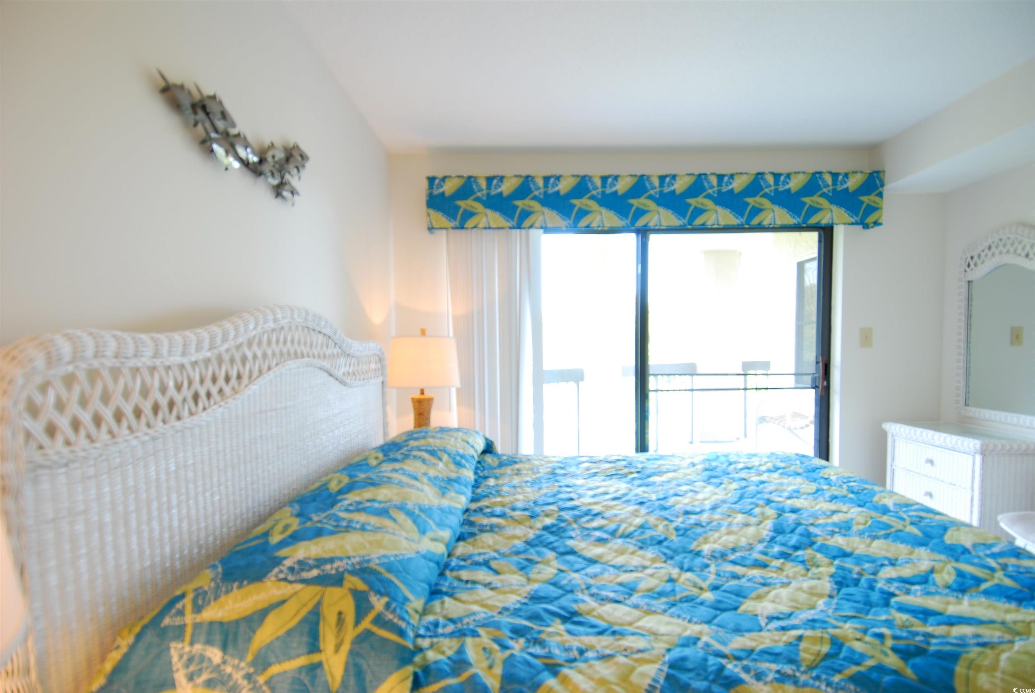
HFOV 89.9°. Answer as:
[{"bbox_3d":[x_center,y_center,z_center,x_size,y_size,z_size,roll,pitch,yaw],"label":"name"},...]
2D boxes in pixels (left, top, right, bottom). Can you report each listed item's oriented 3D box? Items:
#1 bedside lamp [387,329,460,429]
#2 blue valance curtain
[{"bbox_3d":[-0.533,0.252,2.938,0.406,0.710,0.406,0,1,1],"label":"bedside lamp"},{"bbox_3d":[0.813,-0.873,3.158,2.714,0.324,0.130,0,1,1],"label":"blue valance curtain"}]

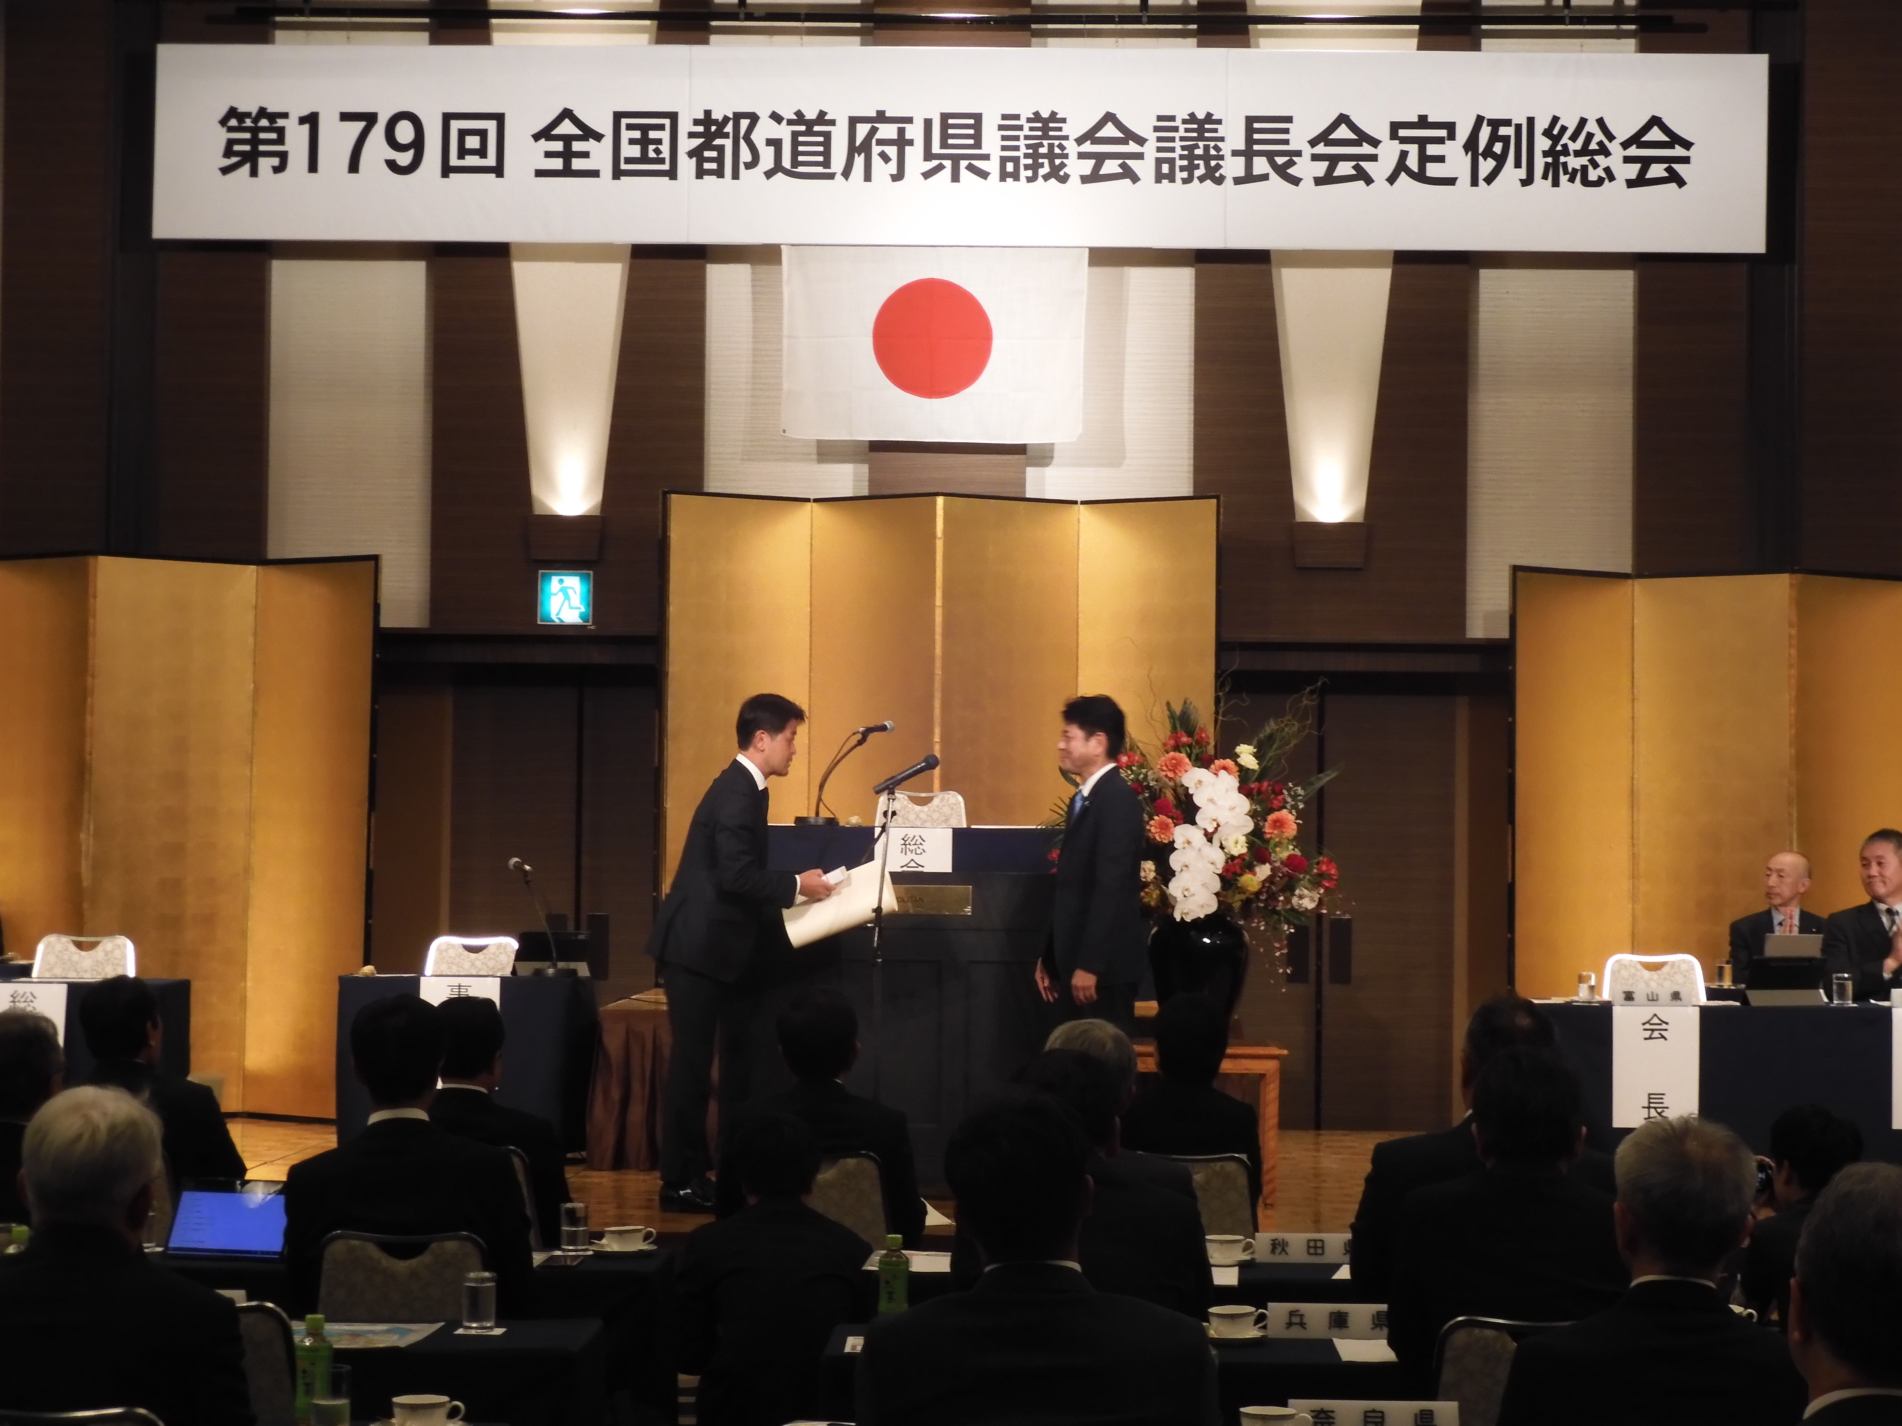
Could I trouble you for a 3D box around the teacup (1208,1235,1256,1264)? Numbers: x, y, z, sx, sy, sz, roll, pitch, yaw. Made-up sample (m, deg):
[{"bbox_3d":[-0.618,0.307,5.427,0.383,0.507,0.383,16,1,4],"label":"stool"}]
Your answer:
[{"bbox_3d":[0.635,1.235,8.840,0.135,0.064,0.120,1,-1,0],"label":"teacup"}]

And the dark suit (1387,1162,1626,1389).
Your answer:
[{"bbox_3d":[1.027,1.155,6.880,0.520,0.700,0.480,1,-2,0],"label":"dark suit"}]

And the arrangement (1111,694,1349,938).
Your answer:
[{"bbox_3d":[0.890,0.343,13.350,0.950,0.880,0.680,1,-1,0],"label":"arrangement"}]

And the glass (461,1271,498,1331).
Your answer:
[{"bbox_3d":[-0.936,1.167,7.640,0.064,0.110,0.064,1,-1,0],"label":"glass"}]

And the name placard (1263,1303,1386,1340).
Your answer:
[{"bbox_3d":[0.734,1.150,7.270,0.267,0.068,0.050,1,-2,0],"label":"name placard"}]

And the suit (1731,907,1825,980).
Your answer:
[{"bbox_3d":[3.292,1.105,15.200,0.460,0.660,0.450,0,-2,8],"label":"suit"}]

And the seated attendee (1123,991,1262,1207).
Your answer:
[{"bbox_3d":[0.637,1.352,10.150,0.430,1.235,0.700,1,-2,0],"label":"seated attendee"}]

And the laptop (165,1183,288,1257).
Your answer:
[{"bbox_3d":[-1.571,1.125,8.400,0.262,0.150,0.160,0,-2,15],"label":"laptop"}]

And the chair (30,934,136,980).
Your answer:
[{"bbox_3d":[-3.246,1.244,14.180,0.440,0.860,0.550,1,-1,0],"label":"chair"}]

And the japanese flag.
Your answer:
[{"bbox_3d":[-0.073,-1.653,17.150,1.360,0.900,0.030,1,-1,0],"label":"japanese flag"}]

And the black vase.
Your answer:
[{"bbox_3d":[0.859,0.909,13.400,0.347,0.480,0.347,1,-2,0],"label":"black vase"}]

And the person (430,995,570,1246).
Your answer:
[{"bbox_3d":[-1.255,1.341,10.200,0.490,1.220,0.720,0,-2,6],"label":"person"}]

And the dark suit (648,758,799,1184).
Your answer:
[{"bbox_3d":[-0.753,0.851,12.700,0.520,1.400,0.480,1,-2,0],"label":"dark suit"}]

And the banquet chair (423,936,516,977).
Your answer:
[{"bbox_3d":[-1.839,1.270,14.680,0.440,0.860,0.550,1,-1,0],"label":"banquet chair"}]

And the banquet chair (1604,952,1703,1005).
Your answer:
[{"bbox_3d":[2.573,1.290,13.830,0.440,0.860,0.550,1,-1,0],"label":"banquet chair"}]

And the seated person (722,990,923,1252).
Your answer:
[{"bbox_3d":[-0.347,1.348,10.050,0.500,1.280,0.800,1,-1,0],"label":"seated person"}]

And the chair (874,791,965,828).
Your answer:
[{"bbox_3d":[-0.114,0.725,14.900,0.450,0.860,0.550,1,-2,0],"label":"chair"}]

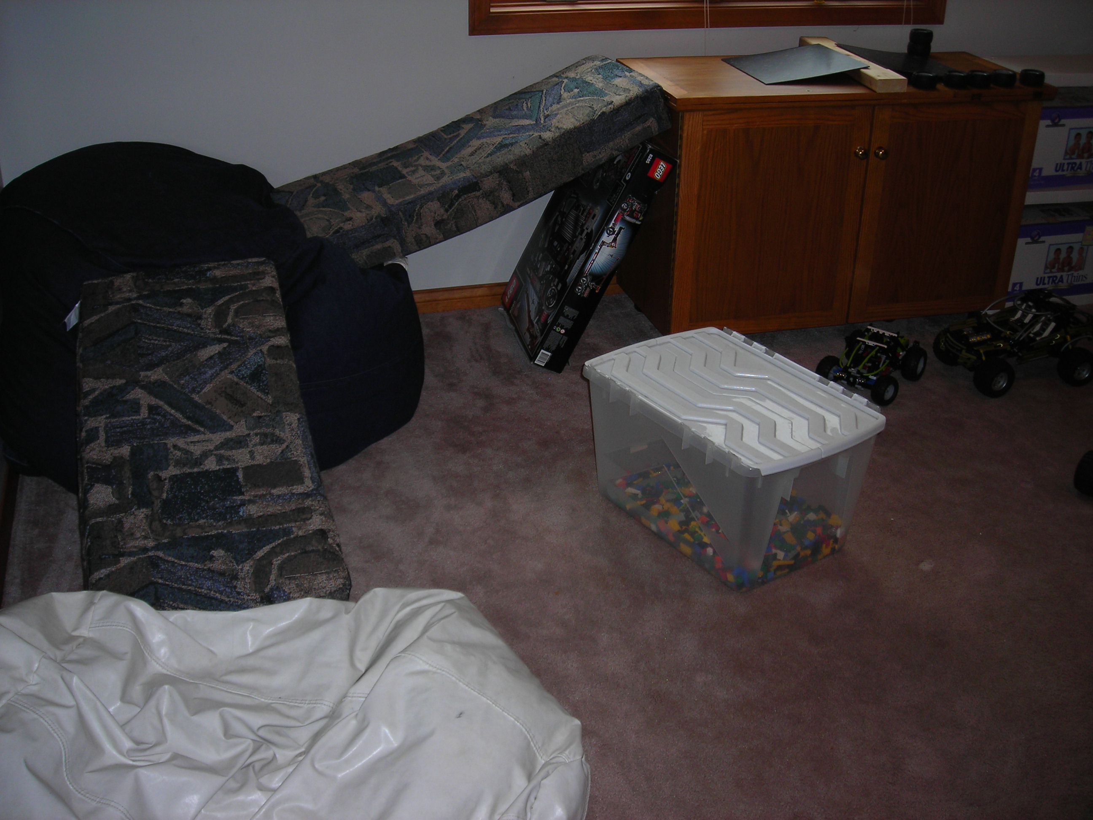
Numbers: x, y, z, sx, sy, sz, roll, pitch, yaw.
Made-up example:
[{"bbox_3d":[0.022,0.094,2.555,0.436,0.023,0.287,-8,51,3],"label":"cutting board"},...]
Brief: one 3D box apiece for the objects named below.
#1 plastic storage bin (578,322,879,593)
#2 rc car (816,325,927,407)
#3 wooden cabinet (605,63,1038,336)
[{"bbox_3d":[0.337,0.086,2.255,0.336,0.286,0.476,-17,33,-31],"label":"plastic storage bin"},{"bbox_3d":[0.781,-0.126,2.844,0.184,0.133,0.248,21,33,32],"label":"rc car"},{"bbox_3d":[0.717,-0.558,3.117,1.011,0.643,0.423,-6,29,-14],"label":"wooden cabinet"}]

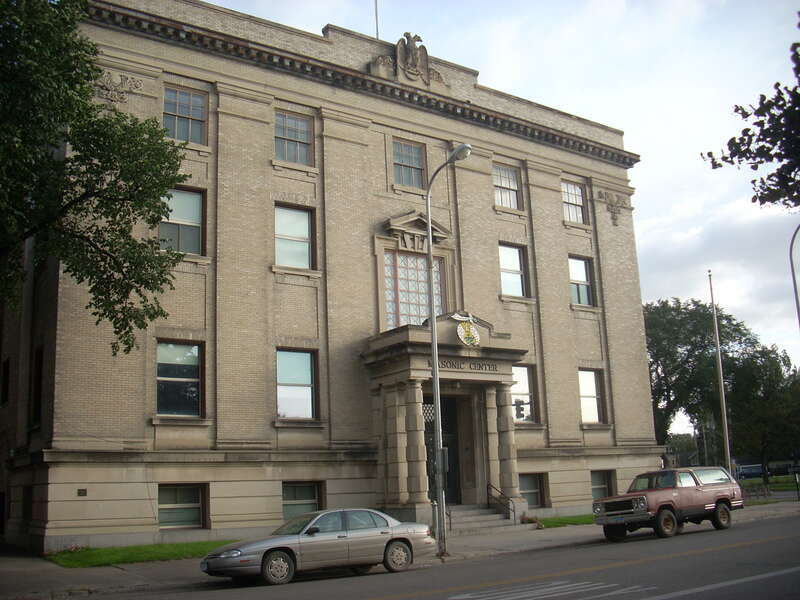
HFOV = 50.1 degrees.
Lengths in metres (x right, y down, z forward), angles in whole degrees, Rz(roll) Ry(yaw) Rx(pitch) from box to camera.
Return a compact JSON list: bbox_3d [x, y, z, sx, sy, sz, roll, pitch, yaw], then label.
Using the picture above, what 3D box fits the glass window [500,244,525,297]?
[{"bbox_3d":[4.597,-1.187,35.015,1.470,2.192,0.180,6,-15,-35],"label":"glass window"}]

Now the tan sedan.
[{"bbox_3d":[-1.621,5.082,18.028,5.100,1.400,1.840,6,-15,-33],"label":"tan sedan"}]

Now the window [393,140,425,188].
[{"bbox_3d":[0.271,-5.229,33.176,1.622,1.850,0.200,7,-16,-35],"label":"window"}]

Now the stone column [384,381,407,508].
[{"bbox_3d":[0.002,4.725,28.416,0.620,3.850,0.650,6,-15,-35],"label":"stone column"}]

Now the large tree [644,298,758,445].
[{"bbox_3d":[23.101,7.356,68.000,11.000,15.000,11.000,7,-15,-35],"label":"large tree"}]

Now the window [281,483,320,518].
[{"bbox_3d":[-3.256,6.517,27.568,1.599,1.271,0.200,7,-16,-35],"label":"window"}]

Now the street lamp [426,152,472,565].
[{"bbox_3d":[1.345,1.115,20.567,0.350,9.750,2.200,7,-15,-35],"label":"street lamp"}]

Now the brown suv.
[{"bbox_3d":[7.951,5.934,25.143,4.700,1.850,2.000,7,-16,-36],"label":"brown suv"}]

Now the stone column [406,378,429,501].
[{"bbox_3d":[0.589,4.545,27.675,0.640,3.950,0.640,-2,-13,-1],"label":"stone column"}]

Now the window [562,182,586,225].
[{"bbox_3d":[7.751,-4.323,38.132,1.520,1.890,0.200,7,-15,-35],"label":"window"}]

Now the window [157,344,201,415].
[{"bbox_3d":[-6.686,2.419,25.982,1.470,2.321,0.180,6,-15,-35],"label":"window"}]

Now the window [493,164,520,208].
[{"bbox_3d":[4.426,-4.695,35.768,1.470,1.875,0.180,6,-15,-35],"label":"window"}]

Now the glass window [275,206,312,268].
[{"bbox_3d":[-3.649,-2.129,29.354,1.520,2.180,0.200,7,-15,-35],"label":"glass window"}]

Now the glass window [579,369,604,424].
[{"bbox_3d":[8.073,4.098,36.201,1.470,2.311,0.180,6,-15,-35],"label":"glass window"}]

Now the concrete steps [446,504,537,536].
[{"bbox_3d":[2.485,7.186,28.103,4.400,0.850,1.400,7,-15,-35],"label":"concrete steps"}]

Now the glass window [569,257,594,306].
[{"bbox_3d":[7.800,-0.780,37.482,1.519,2.211,0.200,7,-16,-35],"label":"glass window"}]

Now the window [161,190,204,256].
[{"bbox_3d":[-6.962,-2.453,27.209,1.519,2.211,0.200,7,-16,-35],"label":"window"}]

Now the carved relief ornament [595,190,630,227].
[{"bbox_3d":[9.854,-4.121,39.183,2.170,1.623,0.150,7,-16,-35],"label":"carved relief ornament"}]

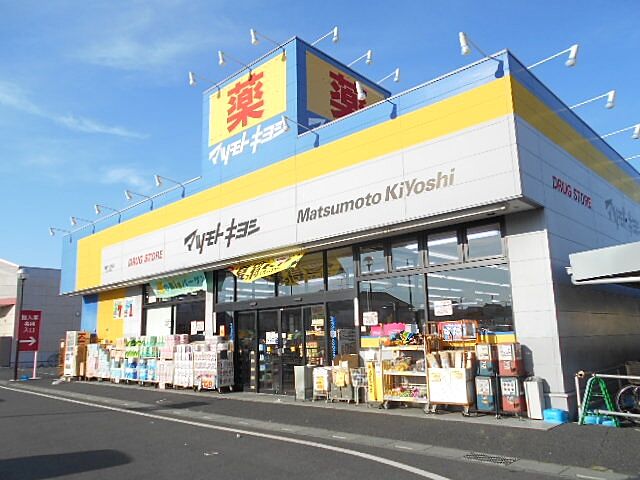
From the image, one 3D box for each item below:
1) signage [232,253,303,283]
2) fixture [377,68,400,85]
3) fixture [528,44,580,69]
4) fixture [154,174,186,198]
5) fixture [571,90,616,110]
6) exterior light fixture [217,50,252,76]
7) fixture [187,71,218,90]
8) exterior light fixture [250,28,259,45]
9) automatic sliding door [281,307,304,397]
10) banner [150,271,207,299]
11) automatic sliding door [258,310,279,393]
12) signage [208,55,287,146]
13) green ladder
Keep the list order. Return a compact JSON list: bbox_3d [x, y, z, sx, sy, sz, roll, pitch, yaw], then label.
[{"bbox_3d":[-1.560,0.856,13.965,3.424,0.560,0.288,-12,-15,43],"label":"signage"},{"bbox_3d":[2.058,-4.783,14.338,0.880,0.400,0.150,-12,-15,43],"label":"fixture"},{"bbox_3d":[4.167,-3.126,8.593,0.920,0.380,0.150,-12,-15,43],"label":"fixture"},{"bbox_3d":[-4.765,-1.763,15.095,0.150,0.420,0.920,-12,-15,43],"label":"fixture"},{"bbox_3d":[5.832,-2.853,10.285,0.920,0.380,0.150,-12,-15,43],"label":"fixture"},{"bbox_3d":[-2.591,-5.331,14.650,0.150,0.464,1.136,-12,-15,43],"label":"exterior light fixture"},{"bbox_3d":[-3.812,-5.138,15.848,0.150,0.480,1.104,-12,-15,43],"label":"fixture"},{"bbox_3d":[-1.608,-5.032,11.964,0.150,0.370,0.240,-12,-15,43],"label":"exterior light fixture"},{"bbox_3d":[-0.747,3.167,13.686,0.984,2.328,0.096,-12,-15,43],"label":"automatic sliding door"},{"bbox_3d":[-5.236,1.695,17.594,3.840,0.720,0.256,-12,-15,43],"label":"banner"},{"bbox_3d":[-1.482,3.339,14.384,1.024,2.328,0.096,-12,-15,43],"label":"automatic sliding door"},{"bbox_3d":[-2.120,-3.824,13.437,3.500,1.600,0.100,-12,-15,43],"label":"signage"},{"bbox_3d":[4.414,2.509,7.581,0.530,0.750,0.380,-12,-15,43],"label":"green ladder"}]

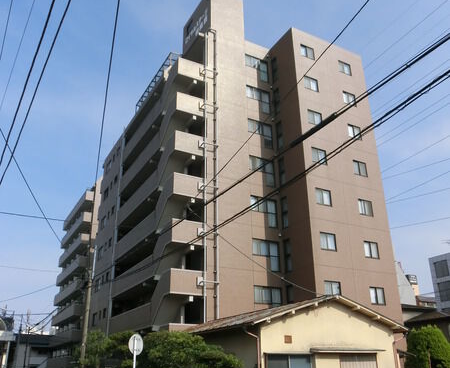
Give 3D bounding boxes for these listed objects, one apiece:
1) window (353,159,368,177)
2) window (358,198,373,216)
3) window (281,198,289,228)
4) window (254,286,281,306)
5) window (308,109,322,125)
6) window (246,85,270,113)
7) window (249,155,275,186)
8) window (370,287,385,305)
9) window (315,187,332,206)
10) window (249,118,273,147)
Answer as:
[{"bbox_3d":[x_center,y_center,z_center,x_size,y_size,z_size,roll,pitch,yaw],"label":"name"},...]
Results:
[{"bbox_3d":[9.274,-1.018,29.585,1.200,1.050,0.120,11,-25,-27],"label":"window"},{"bbox_3d":[9.251,1.606,28.487,1.177,1.060,0.140,11,-25,-26],"label":"window"},{"bbox_3d":[3.932,1.879,28.121,0.140,2.000,0.620,11,-25,-26],"label":"window"},{"bbox_3d":[2.593,7.060,25.647,1.933,1.865,0.140,11,-25,-26],"label":"window"},{"bbox_3d":[6.063,-4.445,29.165,1.173,0.916,0.140,11,-25,-26],"label":"window"},{"bbox_3d":[2.424,-5.952,30.930,1.980,1.880,0.120,11,-25,-27],"label":"window"},{"bbox_3d":[2.474,-0.799,28.878,1.933,1.900,0.140,11,-25,-26],"label":"window"},{"bbox_3d":[9.297,6.817,26.327,1.200,1.020,0.120,11,-25,-27],"label":"window"},{"bbox_3d":[6.170,0.839,26.954,1.230,1.040,0.120,11,-25,-27],"label":"window"},{"bbox_3d":[2.465,-3.392,29.885,1.990,1.910,0.120,11,-25,-27],"label":"window"}]

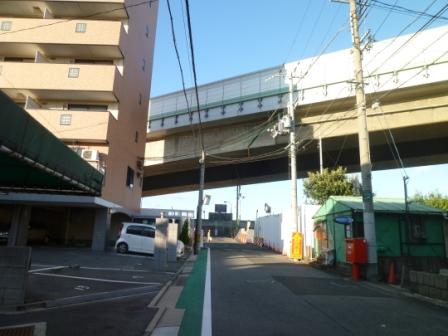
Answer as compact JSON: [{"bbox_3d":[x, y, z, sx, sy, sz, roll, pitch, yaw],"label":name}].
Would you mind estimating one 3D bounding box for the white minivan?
[{"bbox_3d":[-3.850,3.840,16.450,3.450,1.620,1.500,-2,-13,17],"label":"white minivan"}]

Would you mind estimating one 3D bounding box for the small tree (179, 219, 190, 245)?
[{"bbox_3d":[-2.544,4.265,20.309,0.580,1.800,0.580,2,-12,0],"label":"small tree"}]

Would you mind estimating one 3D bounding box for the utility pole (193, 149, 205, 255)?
[{"bbox_3d":[-1.608,2.069,19.902,0.360,6.752,0.330,2,-12,0],"label":"utility pole"}]

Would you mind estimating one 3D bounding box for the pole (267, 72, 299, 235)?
[{"bbox_3d":[3.946,-0.554,20.078,1.900,12.379,0.900,2,-12,0],"label":"pole"}]

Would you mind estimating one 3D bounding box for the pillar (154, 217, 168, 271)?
[{"bbox_3d":[-2.140,2.653,10.793,0.360,1.765,0.360,2,-12,0],"label":"pillar"}]

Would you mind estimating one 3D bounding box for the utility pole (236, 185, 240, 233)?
[{"bbox_3d":[2.695,7.380,58.167,0.420,11.005,0.420,2,-12,0],"label":"utility pole"}]

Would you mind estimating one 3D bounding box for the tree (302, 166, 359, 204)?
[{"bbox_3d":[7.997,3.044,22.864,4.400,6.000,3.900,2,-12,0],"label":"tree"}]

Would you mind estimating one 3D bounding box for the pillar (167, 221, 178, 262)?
[{"bbox_3d":[-2.249,3.307,13.797,0.360,1.706,0.360,2,-12,0],"label":"pillar"}]

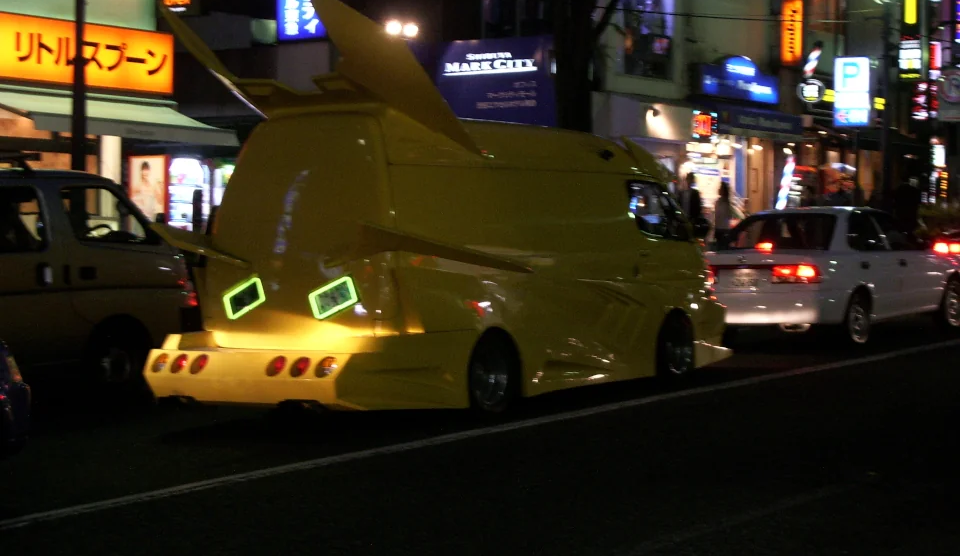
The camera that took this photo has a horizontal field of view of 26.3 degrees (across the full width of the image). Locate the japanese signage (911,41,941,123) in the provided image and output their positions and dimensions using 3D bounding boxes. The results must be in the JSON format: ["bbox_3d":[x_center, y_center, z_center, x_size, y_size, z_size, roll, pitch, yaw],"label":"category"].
[{"bbox_3d":[10.443,-4.596,48.000,0.660,1.900,0.250,0,1,32],"label":"japanese signage"}]

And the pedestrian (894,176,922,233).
[{"bbox_3d":[8.248,-1.126,39.500,0.500,1.720,0.350,1,1,41],"label":"pedestrian"}]

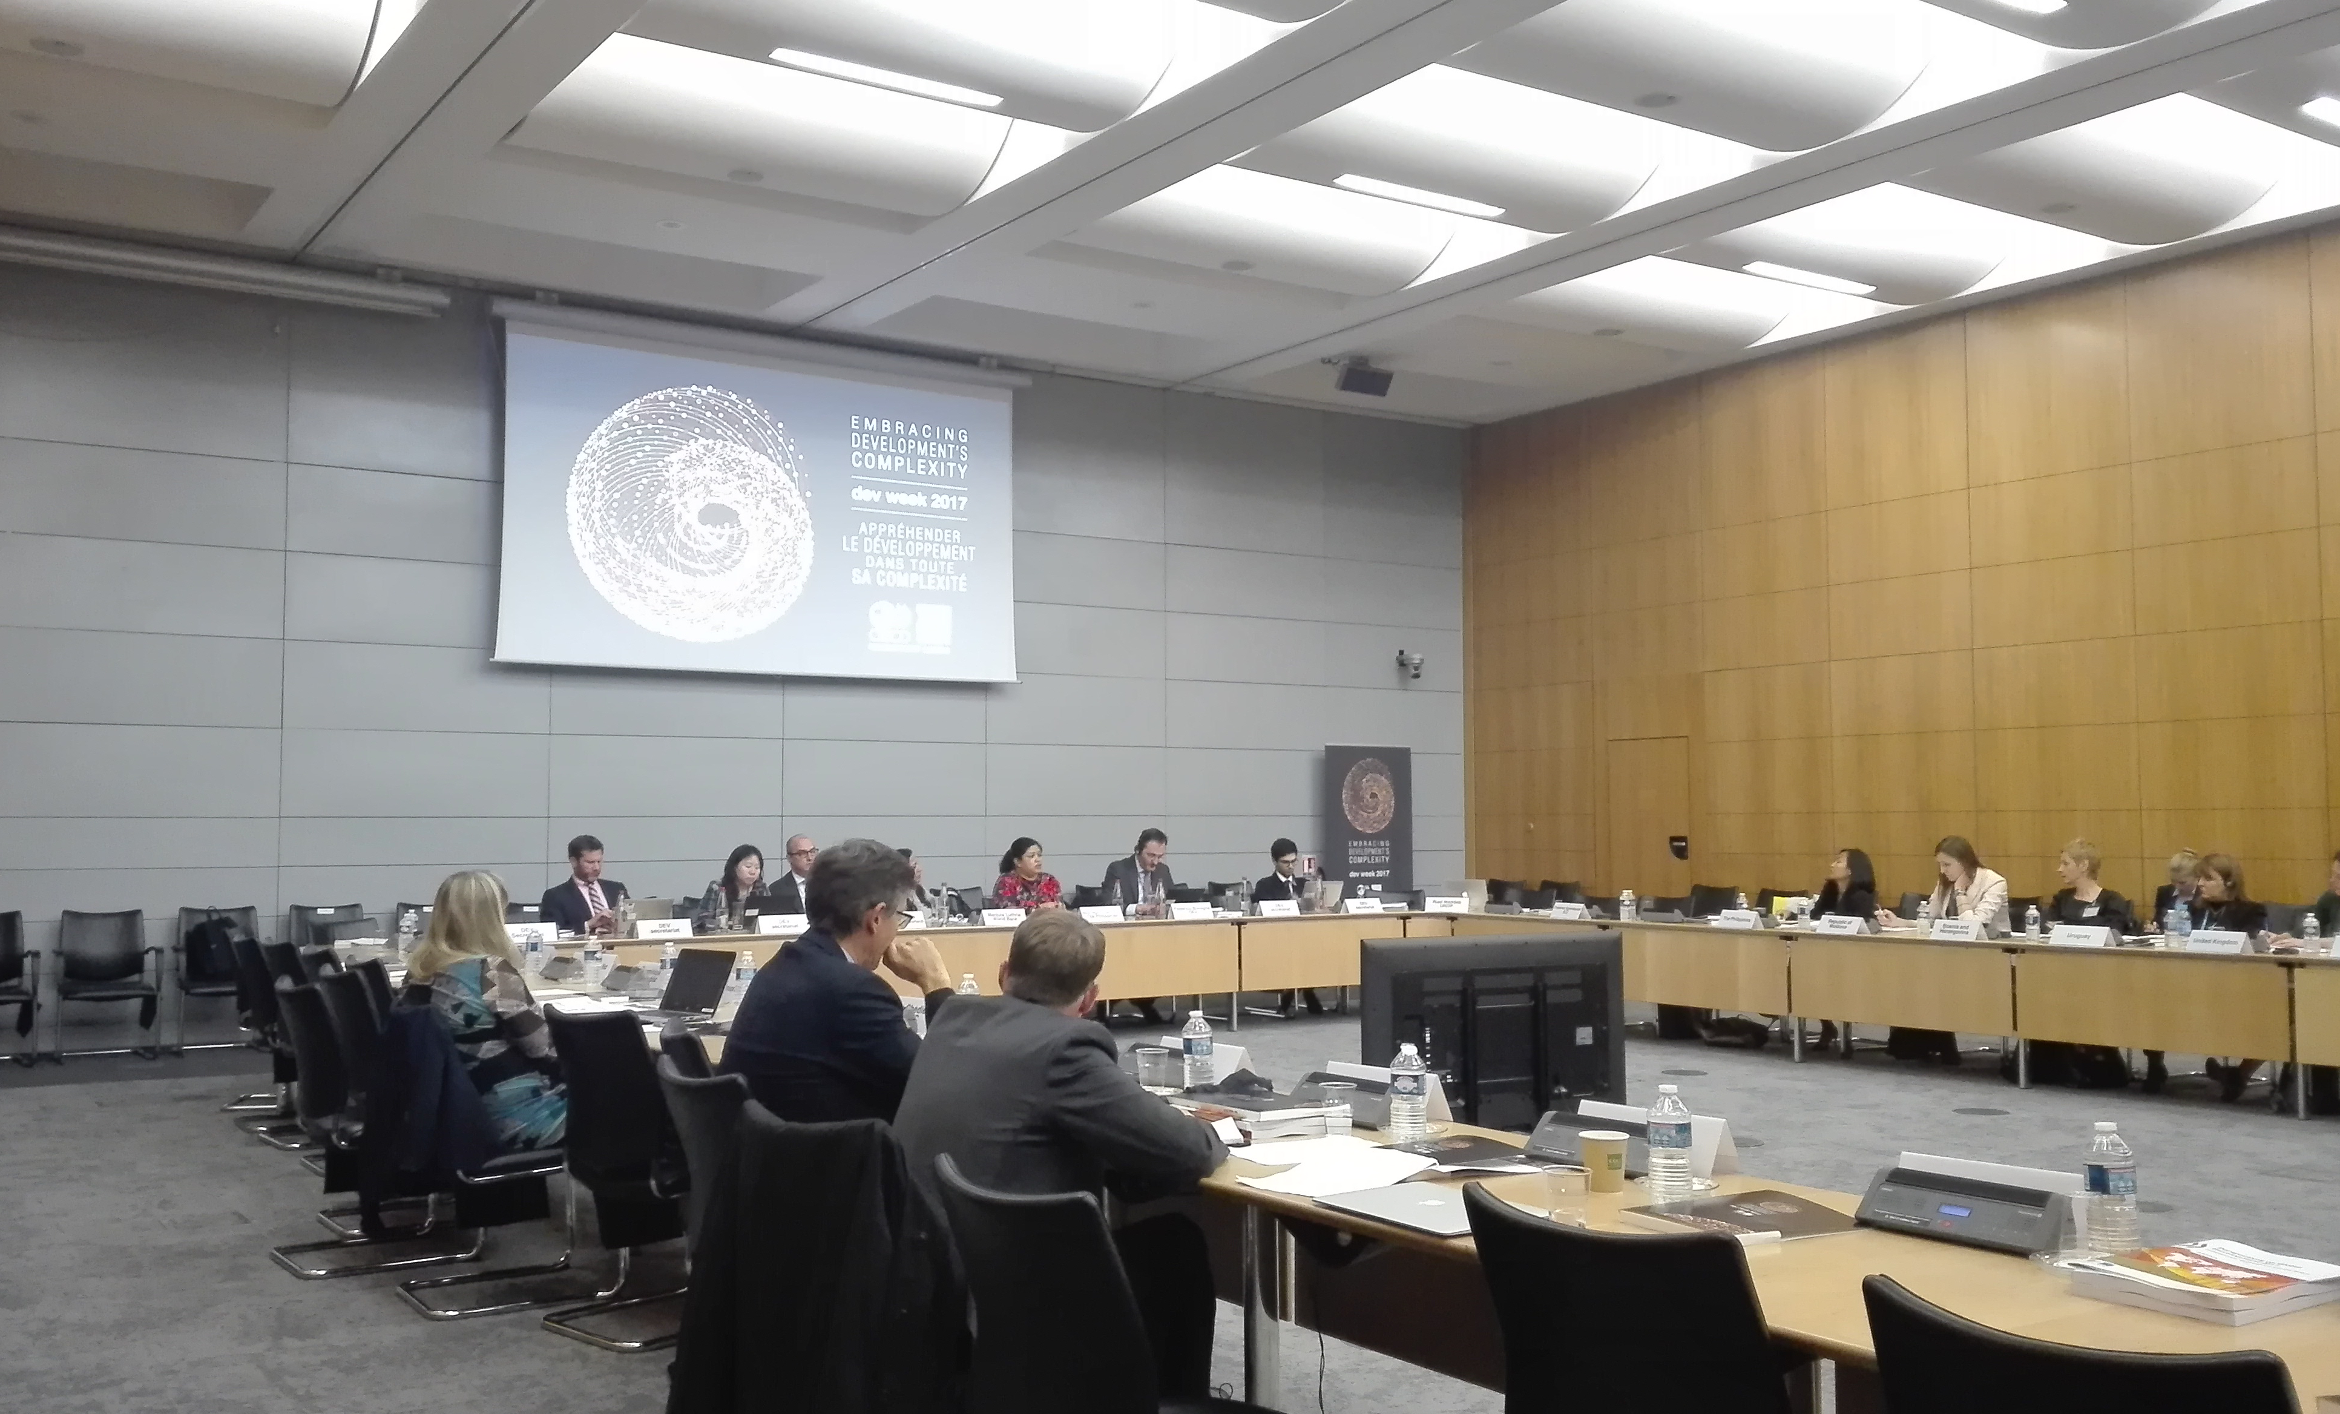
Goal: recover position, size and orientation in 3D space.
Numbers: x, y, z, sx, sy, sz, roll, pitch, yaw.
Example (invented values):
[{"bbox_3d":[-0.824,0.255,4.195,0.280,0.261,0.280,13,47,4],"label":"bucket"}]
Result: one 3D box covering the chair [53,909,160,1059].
[{"bbox_3d":[-5.970,1.560,10.140,0.540,0.810,0.540,2,-4,-30],"label":"chair"}]

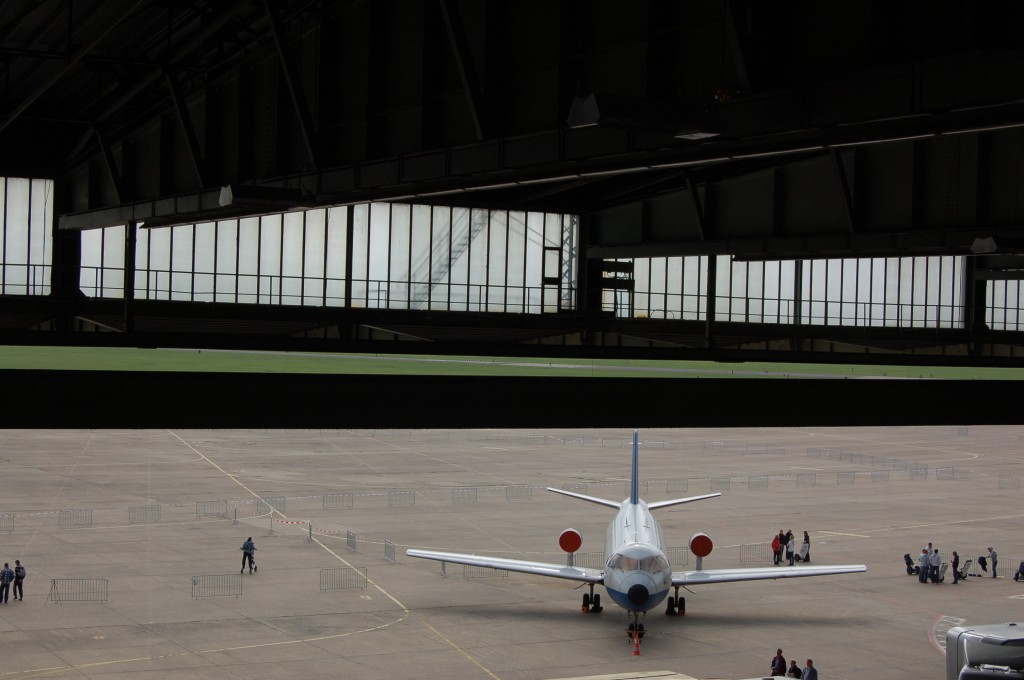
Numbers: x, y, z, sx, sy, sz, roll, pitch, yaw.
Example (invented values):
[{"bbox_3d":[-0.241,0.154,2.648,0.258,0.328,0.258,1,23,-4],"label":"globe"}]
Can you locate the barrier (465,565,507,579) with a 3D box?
[{"bbox_3d":[-1.303,11.839,114.519,2.500,1.100,0.450,1,1,-28],"label":"barrier"}]

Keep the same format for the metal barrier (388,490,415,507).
[{"bbox_3d":[-7.831,11.270,158.051,2.500,1.100,0.450,1,1,-45],"label":"metal barrier"}]

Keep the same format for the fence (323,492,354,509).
[{"bbox_3d":[-12.122,11.231,154.423,2.500,1.100,0.450,1,1,-40],"label":"fence"}]

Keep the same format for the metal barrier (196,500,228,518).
[{"bbox_3d":[-19.715,11.078,145.405,0.450,1.100,2.500,2,1,44],"label":"metal barrier"}]

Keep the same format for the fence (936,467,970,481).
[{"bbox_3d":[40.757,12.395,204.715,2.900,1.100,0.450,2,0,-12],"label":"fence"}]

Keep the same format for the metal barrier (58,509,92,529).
[{"bbox_3d":[-26.786,10.943,136.078,0.450,1.100,2.500,2,1,40],"label":"metal barrier"}]

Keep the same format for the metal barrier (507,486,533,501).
[{"bbox_3d":[0.573,11.436,164.956,2.500,1.100,0.450,1,1,-44],"label":"metal barrier"}]

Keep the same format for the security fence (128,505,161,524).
[{"bbox_3d":[-23.210,11.012,140.217,2.500,1.100,0.450,1,1,-45],"label":"security fence"}]

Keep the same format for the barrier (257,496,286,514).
[{"bbox_3d":[-16.170,11.125,148.926,2.500,1.100,0.450,1,1,-45],"label":"barrier"}]

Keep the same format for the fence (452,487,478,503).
[{"bbox_3d":[-3.487,11.422,162.489,0.450,1.100,2.500,2,1,44],"label":"fence"}]

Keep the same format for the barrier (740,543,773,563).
[{"bbox_3d":[14.124,12.221,126.715,2.500,1.100,0.450,1,1,-27],"label":"barrier"}]

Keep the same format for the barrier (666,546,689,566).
[{"bbox_3d":[8.731,12.090,123.119,2.500,1.100,0.450,1,1,-29],"label":"barrier"}]

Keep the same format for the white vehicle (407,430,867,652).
[{"bbox_3d":[5.828,8.770,103.564,21.500,7.820,20.600,2,1,2],"label":"white vehicle"}]

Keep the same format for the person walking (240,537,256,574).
[{"bbox_3d":[-13.420,11.055,113.047,0.650,1.820,0.500,2,1,6],"label":"person walking"}]

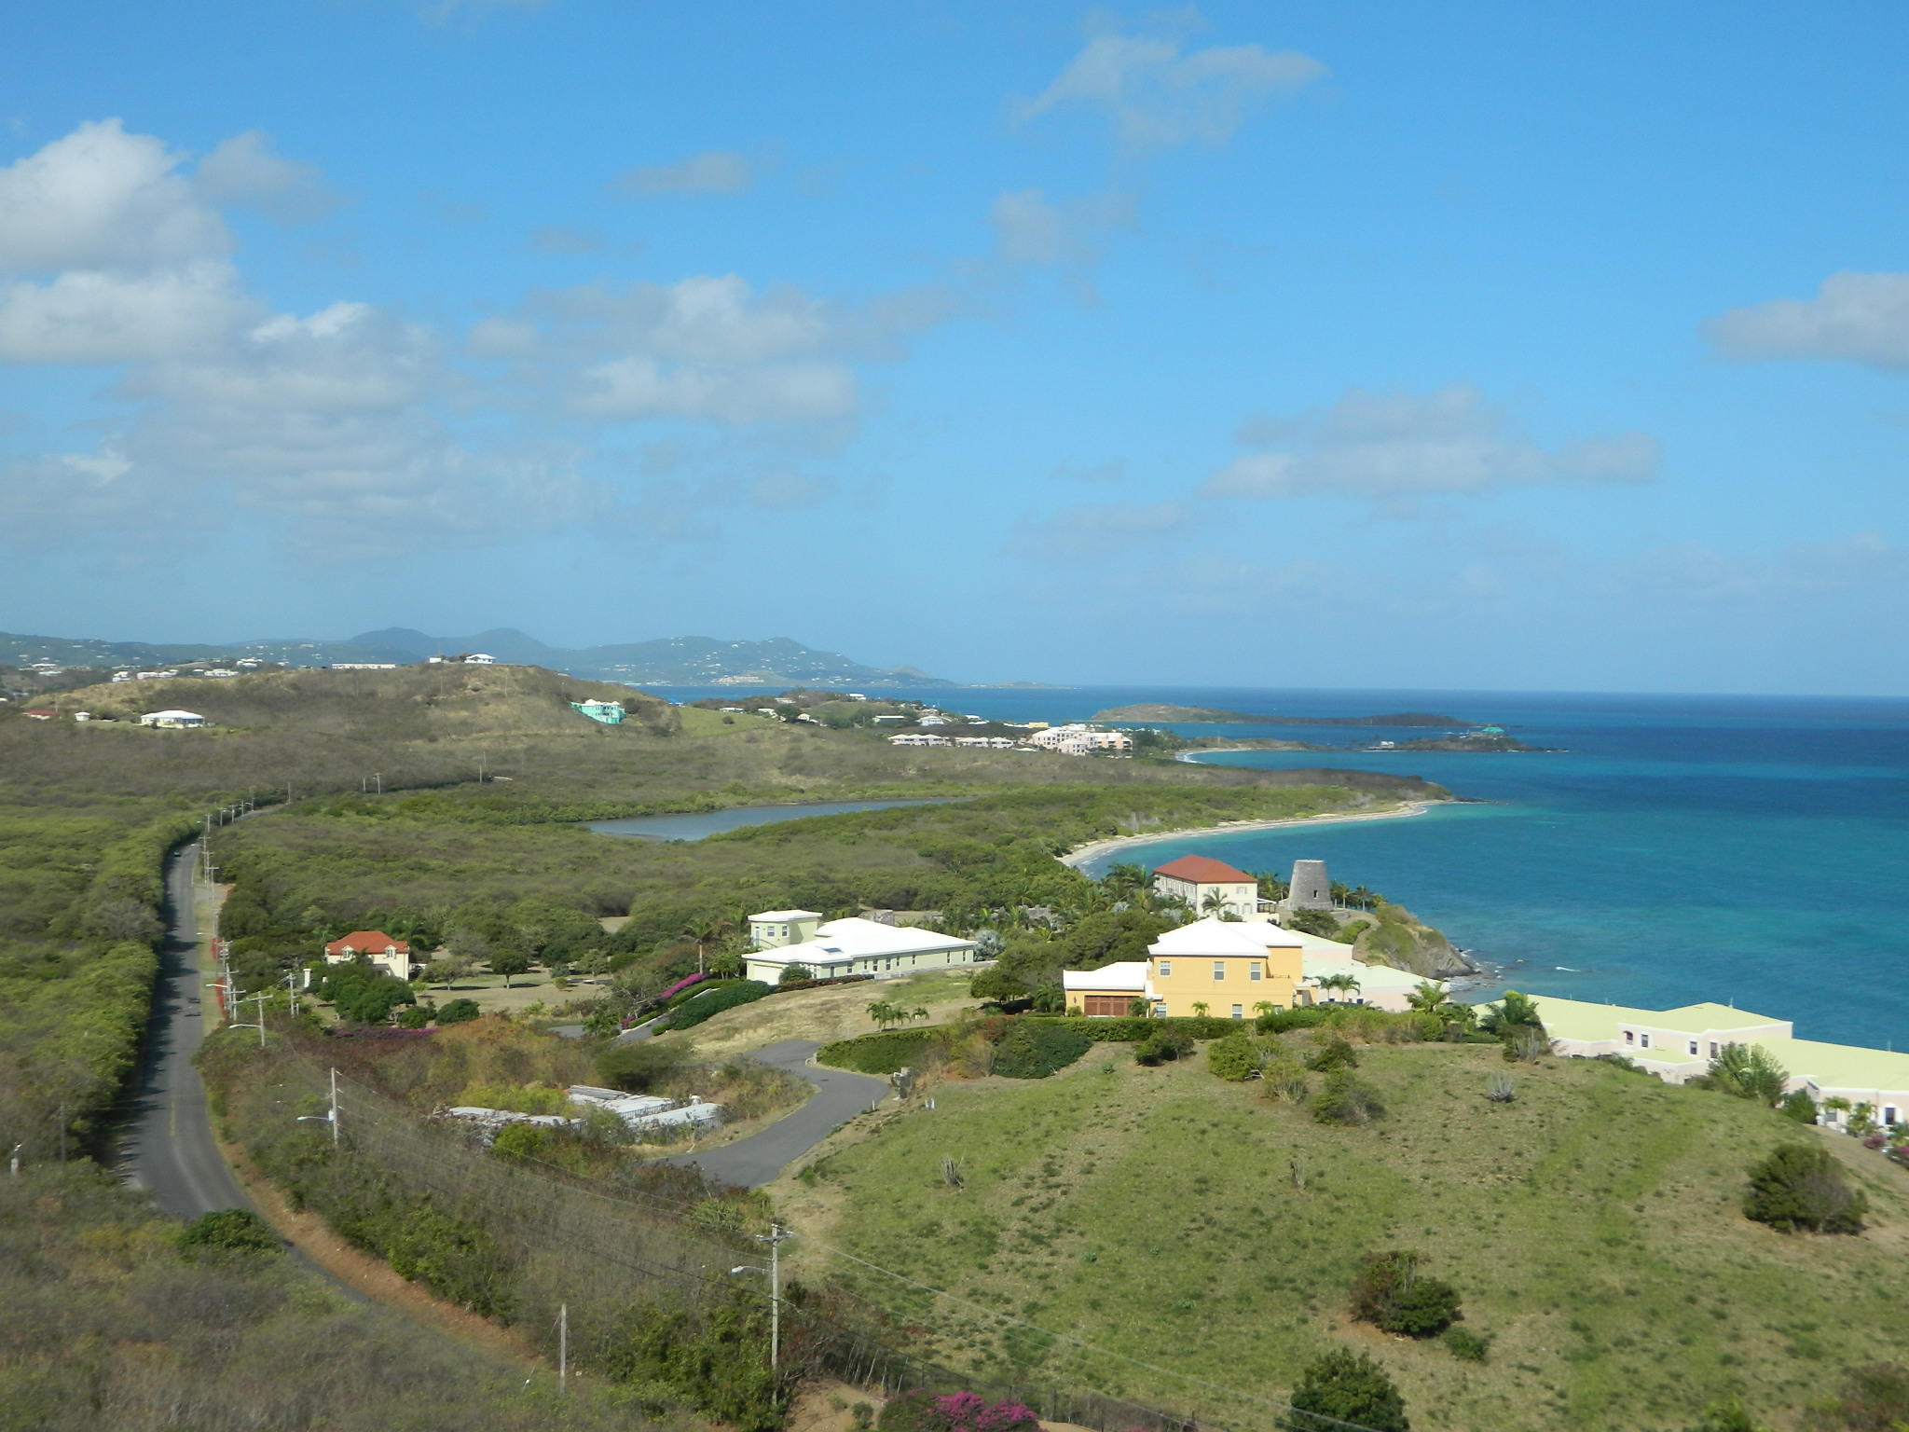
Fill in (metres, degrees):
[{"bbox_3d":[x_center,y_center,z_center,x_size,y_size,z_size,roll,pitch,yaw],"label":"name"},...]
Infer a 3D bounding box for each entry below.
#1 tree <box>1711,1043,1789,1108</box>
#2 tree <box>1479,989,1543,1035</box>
[{"bbox_3d":[58.940,26.510,192.000,5.800,4.600,5.400,1,1,0],"label":"tree"},{"bbox_3d":[43.570,23.420,203.000,5.000,4.000,4.800,1,1,0],"label":"tree"}]

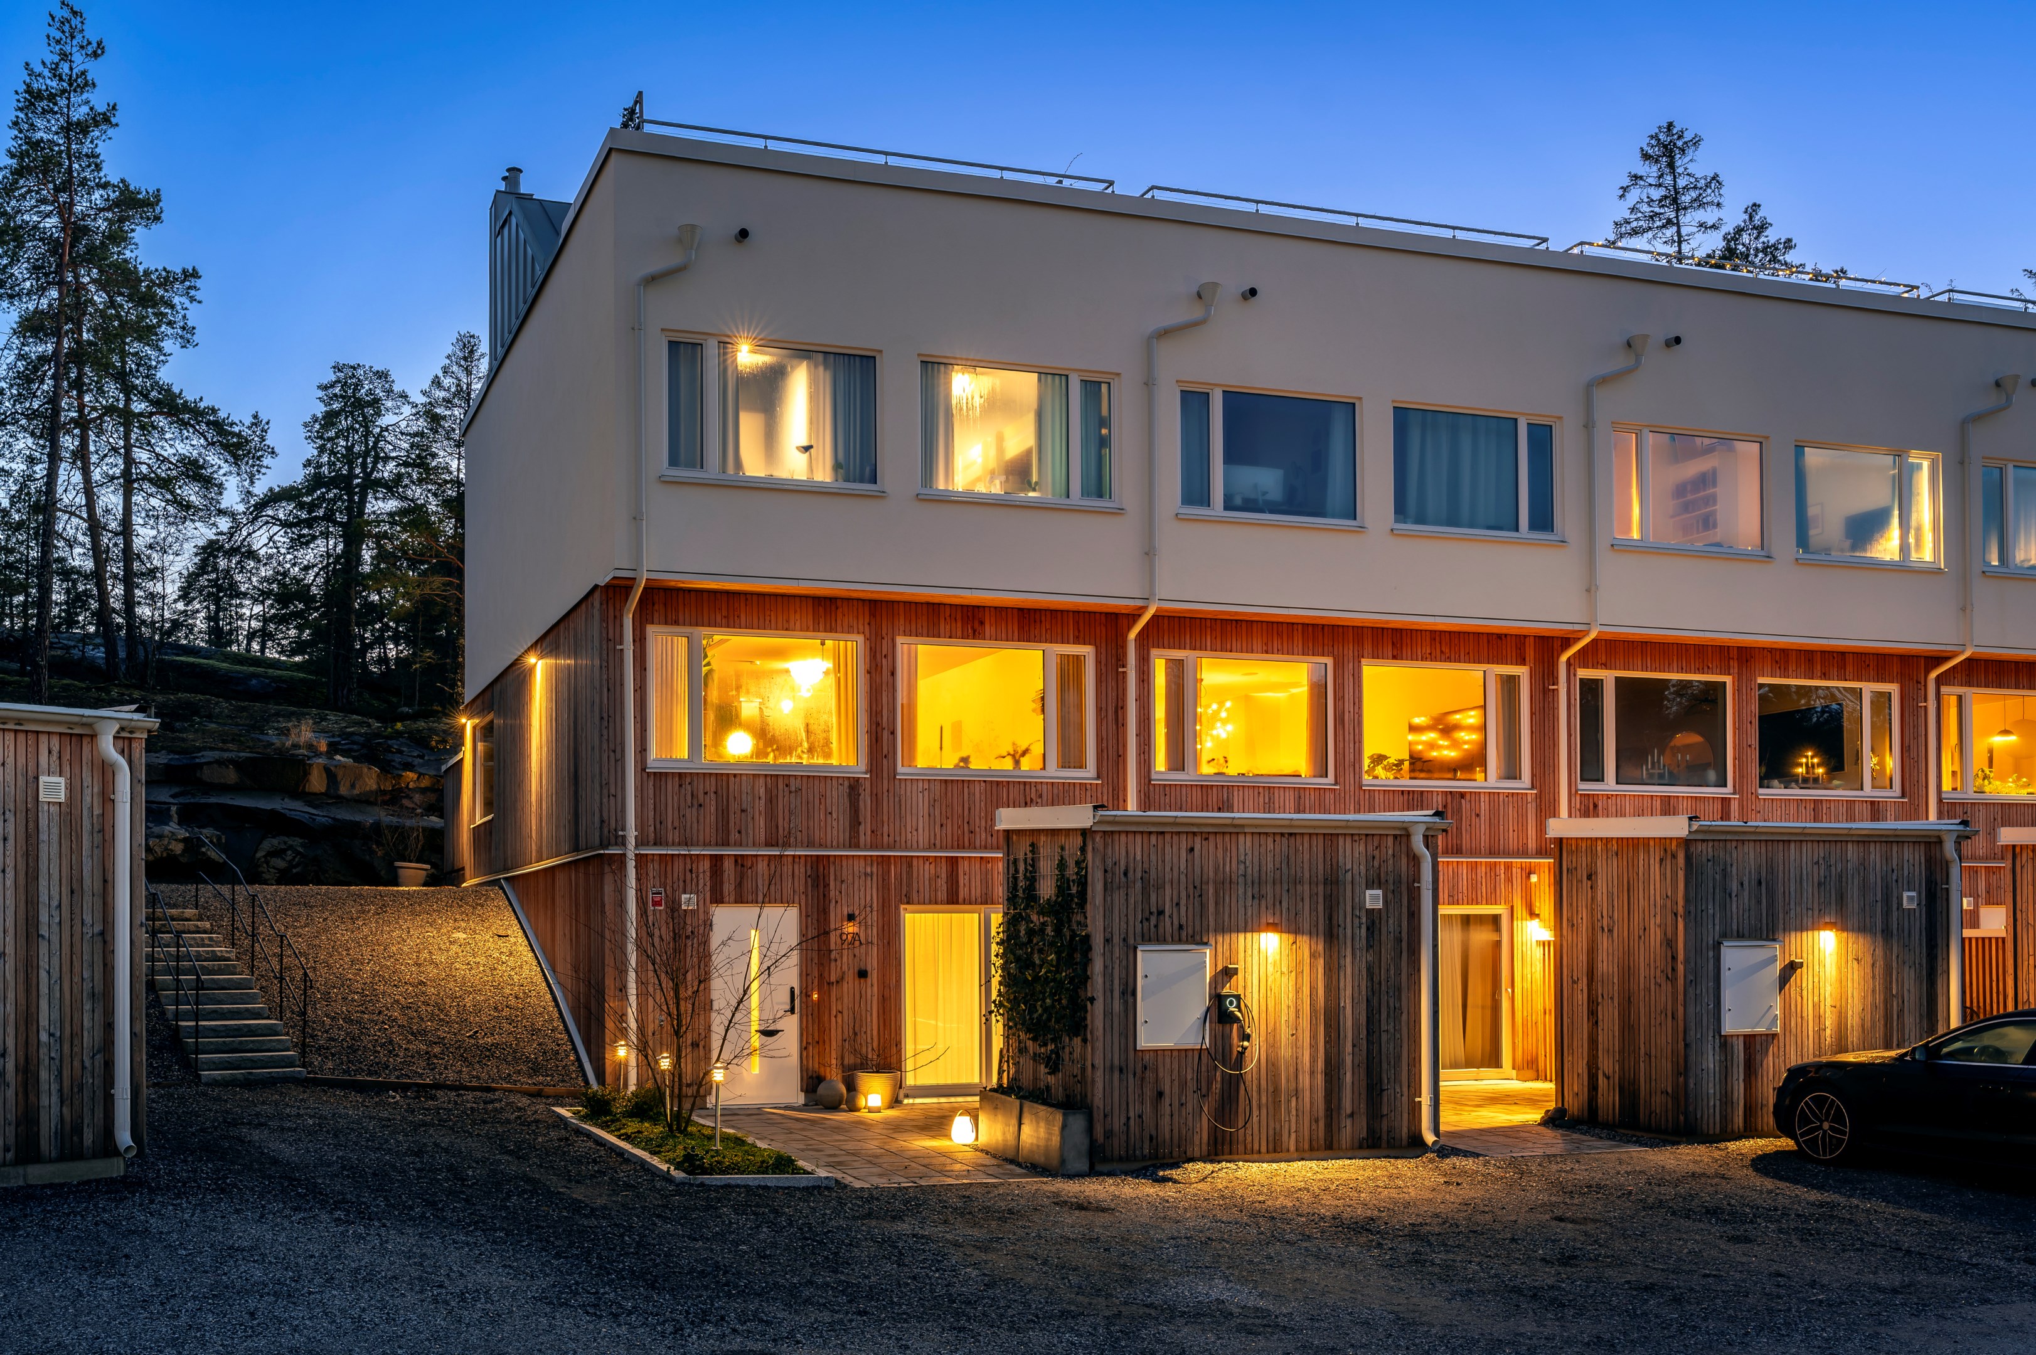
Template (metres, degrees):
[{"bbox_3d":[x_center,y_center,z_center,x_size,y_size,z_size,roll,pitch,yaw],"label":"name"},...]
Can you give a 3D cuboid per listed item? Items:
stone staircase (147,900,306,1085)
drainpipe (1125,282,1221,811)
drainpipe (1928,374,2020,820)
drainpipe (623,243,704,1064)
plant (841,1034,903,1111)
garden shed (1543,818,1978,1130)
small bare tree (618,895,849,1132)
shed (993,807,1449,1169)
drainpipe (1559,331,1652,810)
[{"bbox_3d":[-9.820,3.700,22.100,1.250,2.050,3.900,1,-3,-33],"label":"stone staircase"},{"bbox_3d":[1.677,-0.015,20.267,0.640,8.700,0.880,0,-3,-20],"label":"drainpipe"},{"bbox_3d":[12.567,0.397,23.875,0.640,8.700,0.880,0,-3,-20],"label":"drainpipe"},{"bbox_3d":[-3.635,-0.210,18.505,0.640,8.700,0.880,0,-3,-20],"label":"drainpipe"},{"bbox_3d":[-1.529,4.167,19.000,0.620,0.780,0.580,-1,-3,0],"label":"plant"},{"bbox_3d":[7.227,2.783,17.916,3.300,2.800,2.100,0,-3,-20],"label":"garden shed"},{"bbox_3d":[-2.573,3.031,16.300,2.000,2.100,1.800,0,-3,-20],"label":"small bare tree"},{"bbox_3d":[1.773,2.548,16.117,3.300,2.800,2.100,0,-3,-20],"label":"shed"},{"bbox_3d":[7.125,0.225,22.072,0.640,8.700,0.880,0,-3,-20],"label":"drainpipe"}]

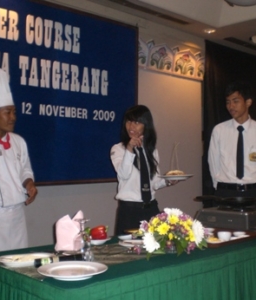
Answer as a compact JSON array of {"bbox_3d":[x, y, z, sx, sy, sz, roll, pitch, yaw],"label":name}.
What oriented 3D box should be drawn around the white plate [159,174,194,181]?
[{"bbox_3d":[0.326,0.184,2.950,0.237,0.028,0.237,-1,-1,0],"label":"white plate"}]

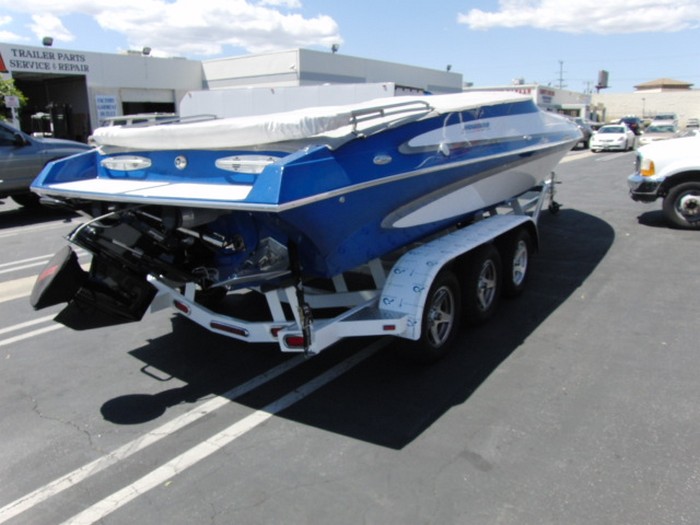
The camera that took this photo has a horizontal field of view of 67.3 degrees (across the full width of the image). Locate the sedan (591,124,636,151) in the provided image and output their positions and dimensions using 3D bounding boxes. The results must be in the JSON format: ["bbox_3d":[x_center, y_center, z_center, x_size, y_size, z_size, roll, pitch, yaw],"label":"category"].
[{"bbox_3d":[14.430,-6.826,28.663,1.790,1.420,4.660,9,18,32],"label":"sedan"}]

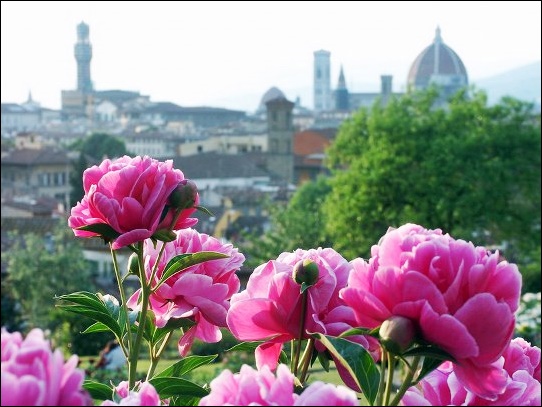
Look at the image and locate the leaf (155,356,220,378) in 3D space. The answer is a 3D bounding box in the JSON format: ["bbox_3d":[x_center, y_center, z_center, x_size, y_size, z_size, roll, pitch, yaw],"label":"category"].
[{"bbox_3d":[-0.092,0.176,1.570,0.073,0.016,0.030,-20,4,0],"label":"leaf"}]

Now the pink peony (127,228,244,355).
[{"bbox_3d":[-0.088,0.090,1.500,0.121,0.122,0.118,-1,4,-11],"label":"pink peony"}]

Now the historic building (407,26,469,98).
[{"bbox_3d":[149.150,-128.099,1305.000,54.500,60.000,54.500,2,4,22],"label":"historic building"}]

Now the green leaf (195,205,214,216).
[{"bbox_3d":[-0.064,0.007,1.400,0.021,0.006,0.009,28,6,0],"label":"green leaf"}]

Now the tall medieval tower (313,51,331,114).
[{"bbox_3d":[45.855,-96.134,1315.000,15.000,84.700,15.000,2,4,30],"label":"tall medieval tower"}]

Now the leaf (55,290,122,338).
[{"bbox_3d":[-0.192,0.117,1.530,0.072,0.048,0.050,0,4,0],"label":"leaf"}]

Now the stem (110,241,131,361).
[{"bbox_3d":[-0.146,0.095,1.420,0.006,0.114,0.006,-10,2,0],"label":"stem"}]

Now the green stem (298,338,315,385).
[{"bbox_3d":[0.035,0.154,1.420,0.006,0.047,0.006,12,0,0],"label":"green stem"}]

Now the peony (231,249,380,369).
[{"bbox_3d":[0.034,0.112,1.560,0.160,0.130,0.150,0,4,0],"label":"peony"}]

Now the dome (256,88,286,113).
[{"bbox_3d":[2.224,-114.539,1620.000,32.000,31.000,32.000,0,4,0],"label":"dome"}]

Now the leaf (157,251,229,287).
[{"bbox_3d":[-0.075,0.063,1.400,0.075,0.018,0.028,-21,18,5],"label":"leaf"}]

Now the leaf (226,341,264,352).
[{"bbox_3d":[-0.023,0.142,1.450,0.043,0.010,0.020,-13,21,-1],"label":"leaf"}]

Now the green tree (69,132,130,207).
[{"bbox_3d":[-33.551,-5.673,285.000,11.800,15.500,11.500,0,4,0],"label":"green tree"}]

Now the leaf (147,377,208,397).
[{"bbox_3d":[-0.099,0.197,1.560,0.066,0.018,0.032,9,4,0],"label":"leaf"}]

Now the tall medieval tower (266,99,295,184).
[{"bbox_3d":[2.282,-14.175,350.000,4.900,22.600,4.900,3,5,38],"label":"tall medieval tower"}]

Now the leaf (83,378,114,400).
[{"bbox_3d":[-0.171,0.184,1.430,0.037,0.010,0.020,19,20,2],"label":"leaf"}]

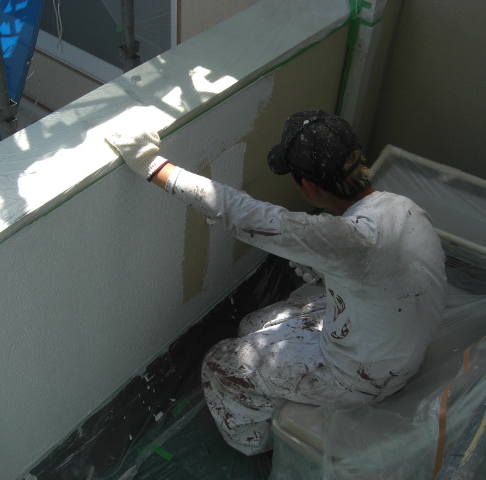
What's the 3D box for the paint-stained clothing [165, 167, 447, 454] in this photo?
[{"bbox_3d":[0.187,0.218,2.028,0.780,0.840,0.540,9,44,5],"label":"paint-stained clothing"}]

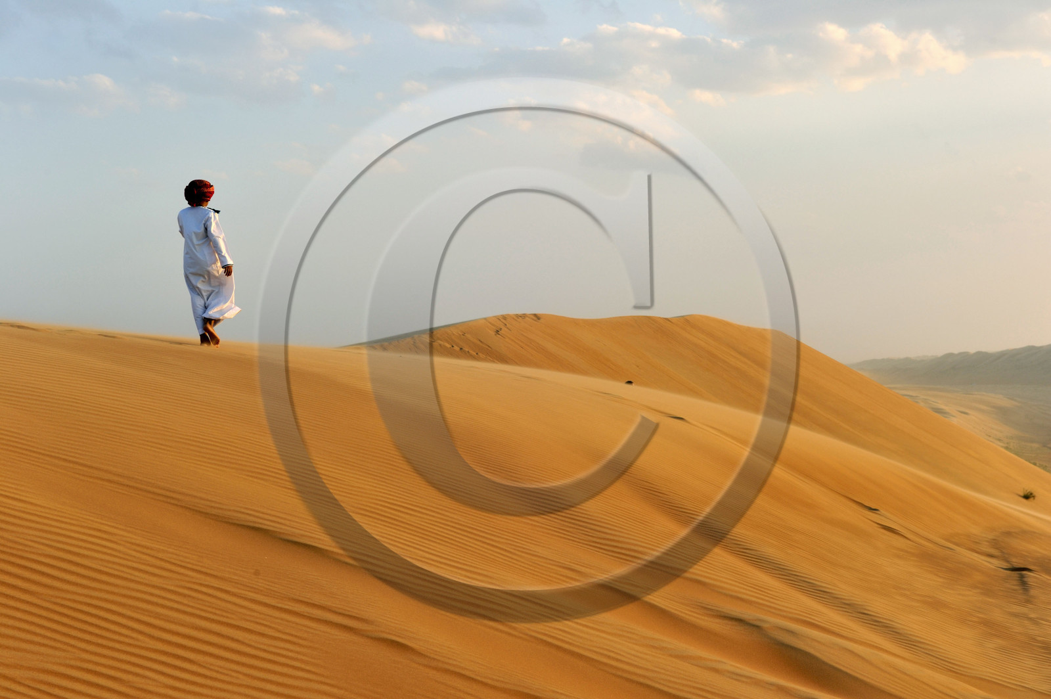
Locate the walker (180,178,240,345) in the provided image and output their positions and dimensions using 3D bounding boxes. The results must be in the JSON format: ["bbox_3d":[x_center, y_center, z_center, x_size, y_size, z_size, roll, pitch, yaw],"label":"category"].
[{"bbox_3d":[-3.210,-0.880,20.700,0.620,1.690,0.500,0,0,0],"label":"walker"}]

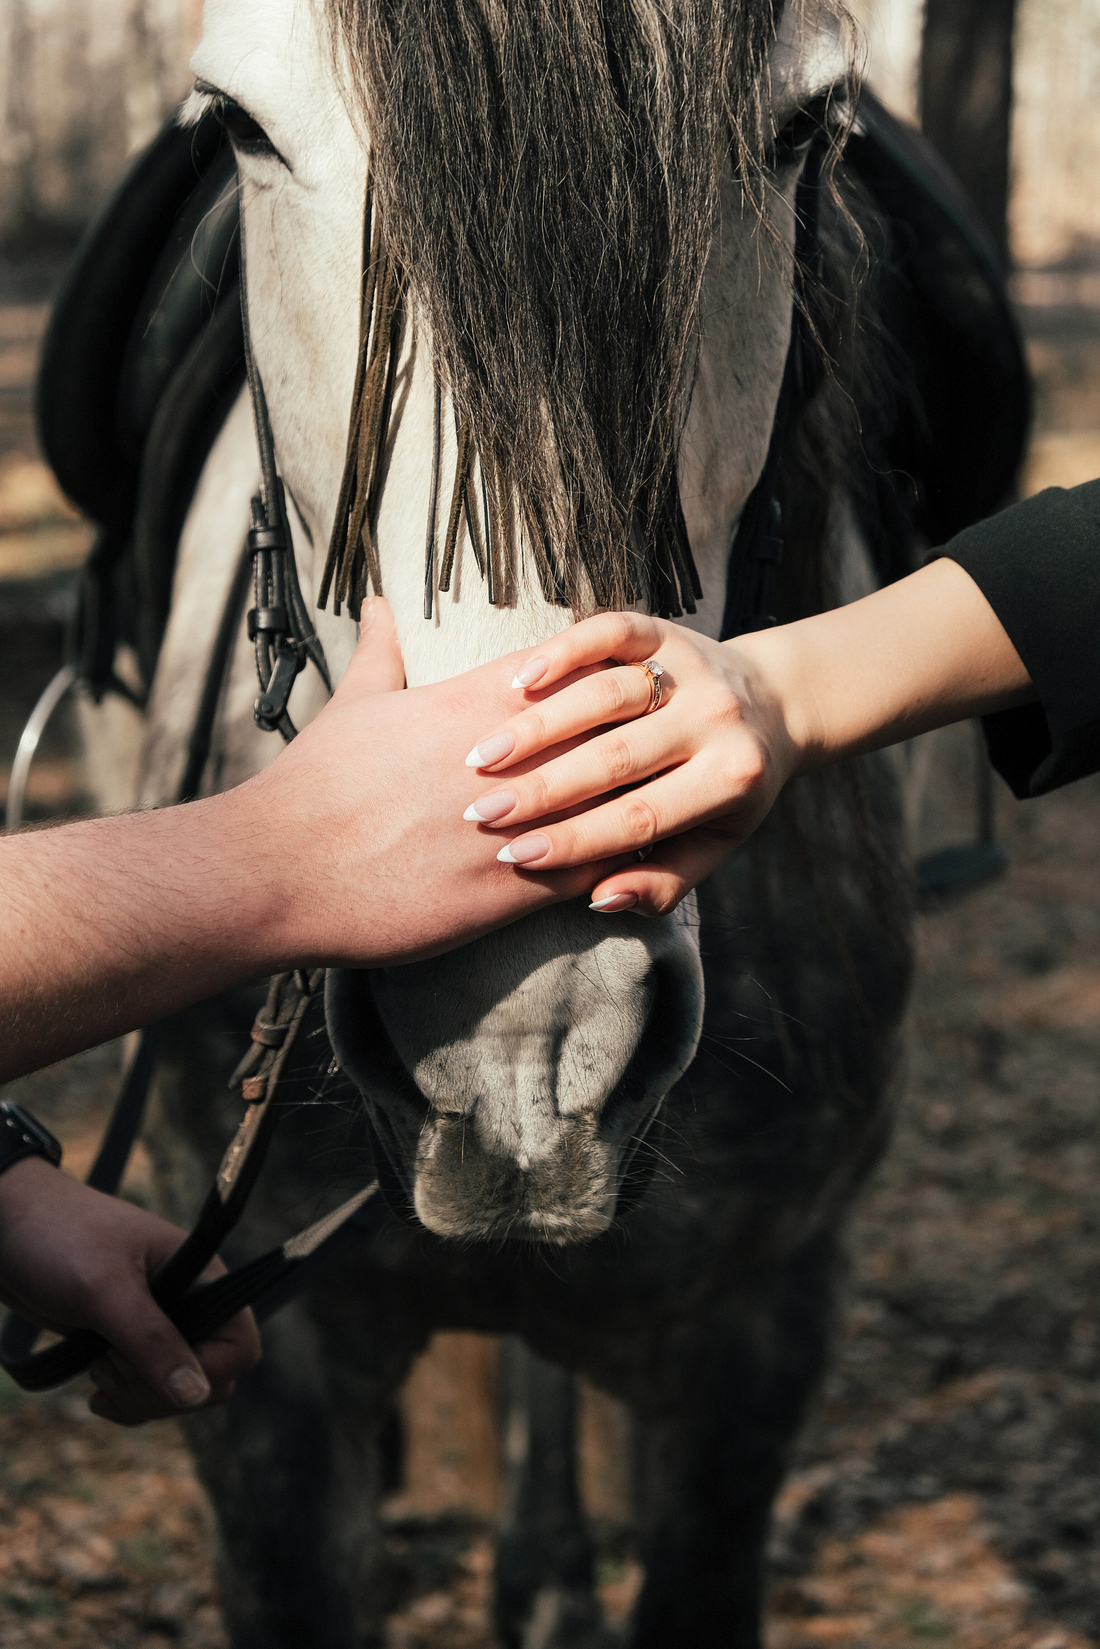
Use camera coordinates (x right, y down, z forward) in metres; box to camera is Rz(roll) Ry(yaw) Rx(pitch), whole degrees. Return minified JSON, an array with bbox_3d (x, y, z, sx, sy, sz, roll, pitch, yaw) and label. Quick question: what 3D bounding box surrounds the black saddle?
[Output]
[{"bbox_3d":[-0.011,-0.295,2.320,0.580,0.420,0.500,0,12,0],"label":"black saddle"}]

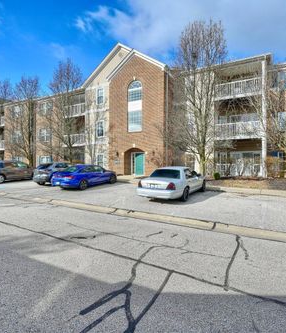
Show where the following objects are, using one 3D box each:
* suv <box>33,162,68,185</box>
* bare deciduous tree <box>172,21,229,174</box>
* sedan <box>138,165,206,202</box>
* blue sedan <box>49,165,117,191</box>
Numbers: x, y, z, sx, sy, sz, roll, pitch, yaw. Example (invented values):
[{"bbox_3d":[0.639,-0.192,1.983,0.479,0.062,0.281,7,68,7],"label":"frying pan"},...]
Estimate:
[{"bbox_3d":[-5.651,0.470,16.460,1.850,1.660,4.600,1,2,30],"label":"suv"},{"bbox_3d":[4.222,-4.901,16.319,4.500,11.680,4.500,1,2,30],"label":"bare deciduous tree"},{"bbox_3d":[1.790,0.750,11.426,1.980,1.460,5.380,1,2,30],"label":"sedan"},{"bbox_3d":[-3.620,0.651,14.677,1.820,1.420,4.680,1,2,31],"label":"blue sedan"}]

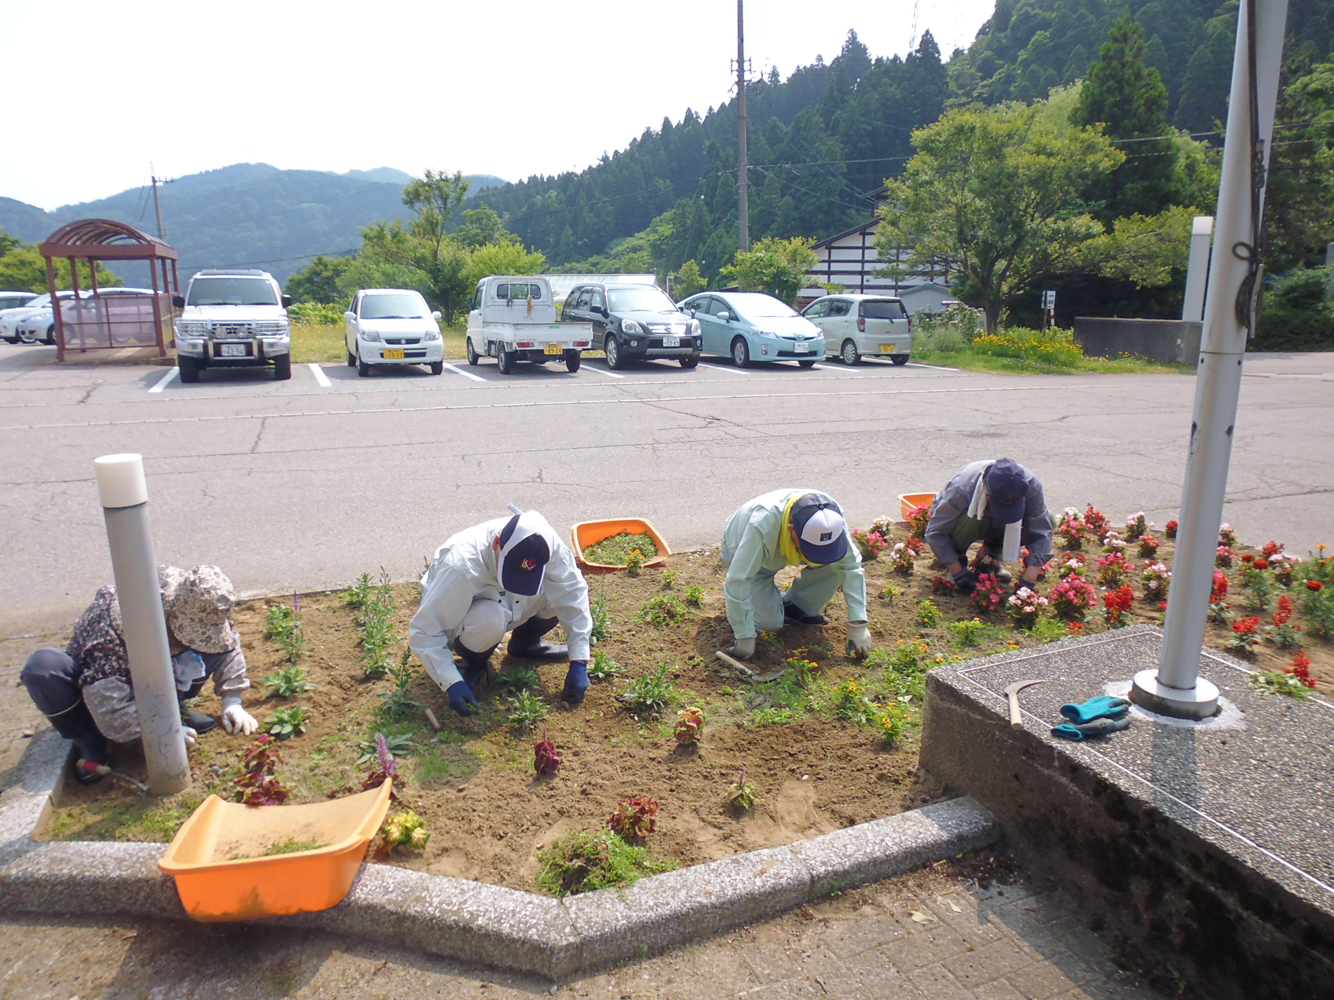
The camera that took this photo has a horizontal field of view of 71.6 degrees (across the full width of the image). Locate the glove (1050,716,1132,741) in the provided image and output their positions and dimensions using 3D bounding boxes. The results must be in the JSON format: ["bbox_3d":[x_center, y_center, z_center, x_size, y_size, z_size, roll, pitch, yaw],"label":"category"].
[{"bbox_3d":[1.229,0.648,2.672,0.235,0.045,0.085,-4,14,-18],"label":"glove"}]

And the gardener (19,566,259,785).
[{"bbox_3d":[-1.851,0.551,3.313,0.700,0.670,0.620,11,17,39],"label":"gardener"}]

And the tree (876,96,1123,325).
[{"bbox_3d":[9.729,-8.024,27.173,6.700,6.800,6.200,0,13,0],"label":"tree"}]

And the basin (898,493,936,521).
[{"bbox_3d":[1.940,0.082,6.406,0.530,0.190,0.470,-5,14,-19],"label":"basin"}]

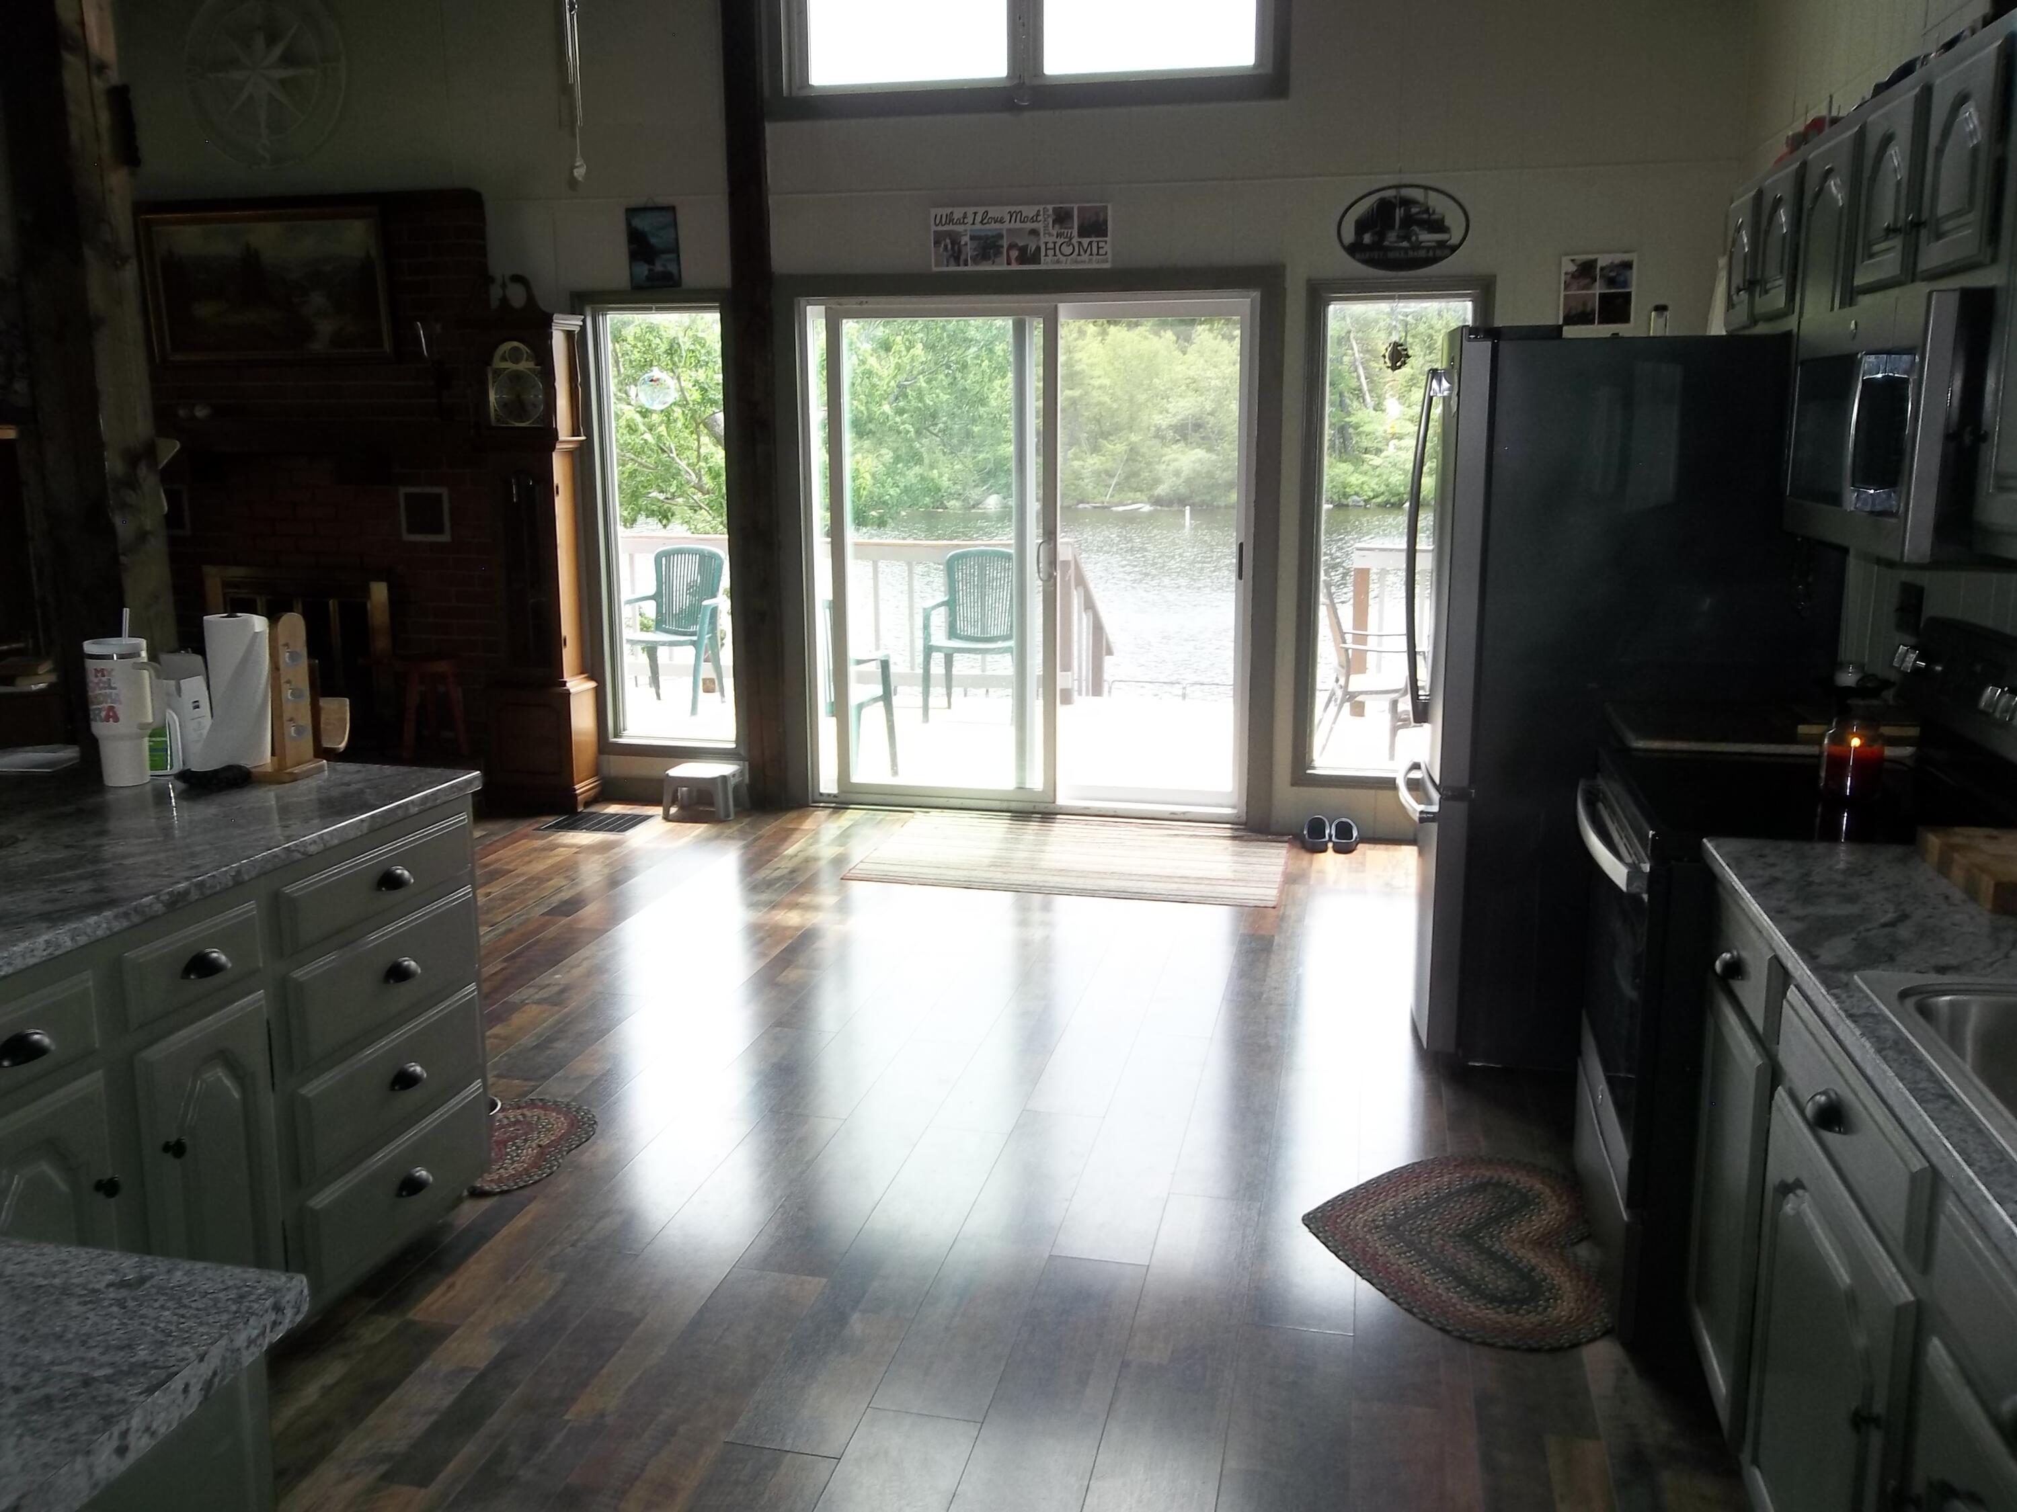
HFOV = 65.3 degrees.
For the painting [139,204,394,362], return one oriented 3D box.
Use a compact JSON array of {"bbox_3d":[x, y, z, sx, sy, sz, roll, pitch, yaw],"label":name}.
[{"bbox_3d":[-3.117,-1.973,6.594,1.154,0.613,0.050,2,12,13],"label":"painting"}]

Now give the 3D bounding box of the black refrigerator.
[{"bbox_3d":[1.516,-0.171,4.070,0.935,1.765,0.830,2,12,13],"label":"black refrigerator"}]

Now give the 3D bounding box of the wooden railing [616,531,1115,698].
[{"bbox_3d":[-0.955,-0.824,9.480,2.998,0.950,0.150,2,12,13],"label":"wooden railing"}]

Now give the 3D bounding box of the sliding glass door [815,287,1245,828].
[{"bbox_3d":[0.063,-0.778,6.300,1.821,2.051,0.120,2,12,13],"label":"sliding glass door"}]

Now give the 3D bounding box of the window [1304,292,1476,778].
[{"bbox_3d":[1.421,-0.801,5.902,0.557,1.811,0.100,2,12,13],"label":"window"}]

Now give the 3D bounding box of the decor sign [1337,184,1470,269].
[{"bbox_3d":[1.416,-1.897,5.648,0.454,0.292,0.020,2,12,13],"label":"decor sign"}]

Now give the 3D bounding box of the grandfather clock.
[{"bbox_3d":[-1.981,-0.837,6.524,0.450,2.130,0.290,2,12,13],"label":"grandfather clock"}]

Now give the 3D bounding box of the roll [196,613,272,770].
[{"bbox_3d":[-1.534,-0.123,3.128,0.122,0.285,0.122,0,11,0],"label":"roll"}]

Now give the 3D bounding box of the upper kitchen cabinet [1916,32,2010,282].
[{"bbox_3d":[1.601,-0.893,2.363,0.320,0.322,0.340,2,12,13],"label":"upper kitchen cabinet"}]

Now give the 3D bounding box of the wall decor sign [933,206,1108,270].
[{"bbox_3d":[0.048,-1.966,5.967,0.696,0.223,0.020,2,12,13],"label":"wall decor sign"}]

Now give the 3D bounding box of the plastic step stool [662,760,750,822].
[{"bbox_3d":[-1.253,0.153,6.517,0.330,0.185,0.240,2,12,13],"label":"plastic step stool"}]

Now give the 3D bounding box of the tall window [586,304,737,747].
[{"bbox_3d":[-1.436,-0.930,6.544,0.578,1.826,0.100,2,12,13],"label":"tall window"}]

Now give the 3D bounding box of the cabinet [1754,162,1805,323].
[{"bbox_3d":[1.855,-1.121,3.440,0.320,0.317,0.360,2,12,13],"label":"cabinet"}]

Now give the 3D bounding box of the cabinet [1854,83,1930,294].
[{"bbox_3d":[1.674,-0.979,2.730,0.310,0.318,0.326,2,12,13],"label":"cabinet"}]

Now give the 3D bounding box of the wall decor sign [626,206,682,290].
[{"bbox_3d":[-1.415,-2.027,6.284,0.214,0.311,0.025,0,11,13],"label":"wall decor sign"}]

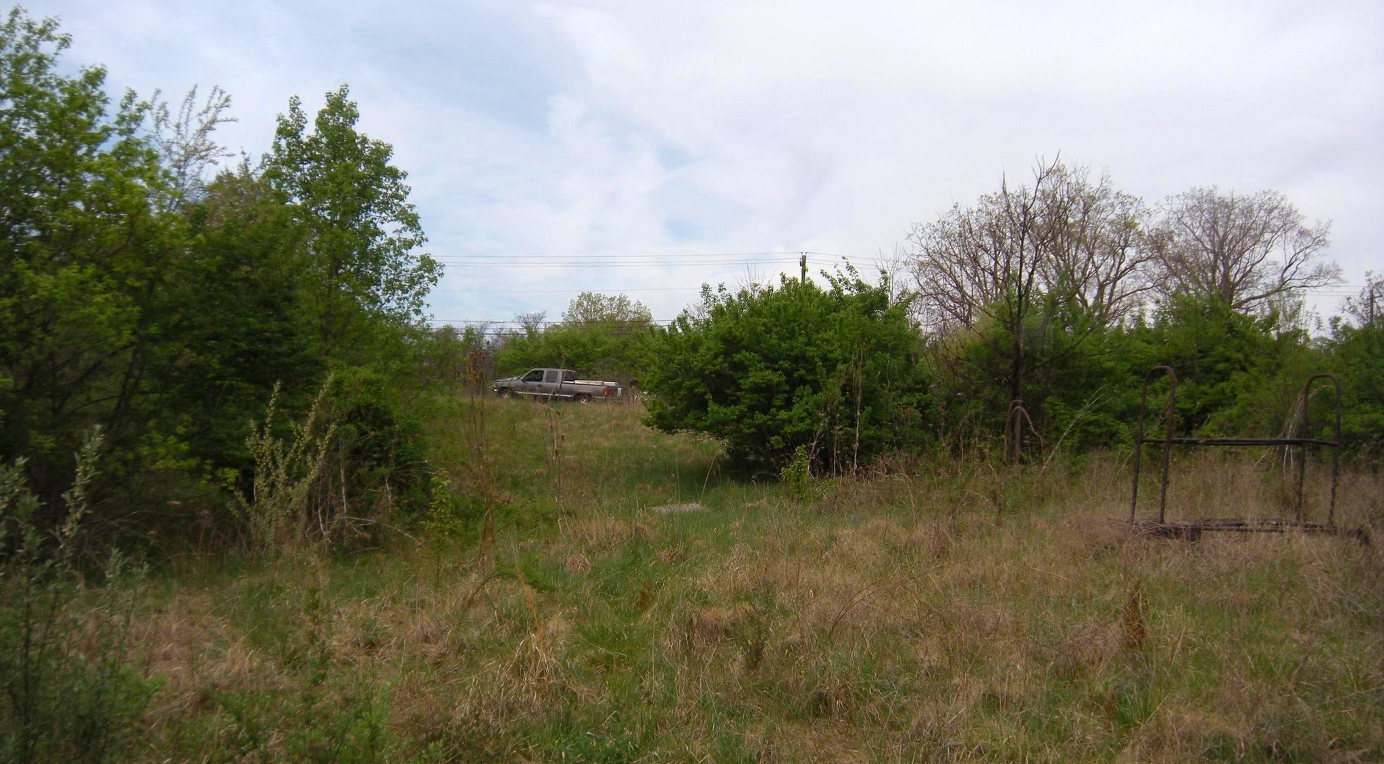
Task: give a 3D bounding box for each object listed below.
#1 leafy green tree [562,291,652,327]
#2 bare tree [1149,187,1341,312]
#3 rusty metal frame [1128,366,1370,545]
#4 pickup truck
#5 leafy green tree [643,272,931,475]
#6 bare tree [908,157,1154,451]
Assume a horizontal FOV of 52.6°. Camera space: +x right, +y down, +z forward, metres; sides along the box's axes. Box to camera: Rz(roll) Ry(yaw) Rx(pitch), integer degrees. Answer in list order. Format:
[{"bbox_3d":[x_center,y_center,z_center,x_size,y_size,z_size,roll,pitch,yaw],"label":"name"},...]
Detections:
[{"bbox_3d":[-6.328,-2.637,105.000,6.734,8.275,6.734,0,0,0],"label":"leafy green tree"},{"bbox_3d":[27.666,-4.002,70.000,9.628,11.521,9.628,0,0,0],"label":"bare tree"},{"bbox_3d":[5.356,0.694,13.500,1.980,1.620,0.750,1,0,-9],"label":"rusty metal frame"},{"bbox_3d":[-6.088,0.296,63.800,5.550,1.800,1.950,4,1,15],"label":"pickup truck"},{"bbox_3d":[1.607,-0.173,23.500,4.866,3.341,4.300,0,0,0],"label":"leafy green tree"},{"bbox_3d":[6.429,-1.382,26.500,4.443,5.774,4.200,0,0,0],"label":"bare tree"}]

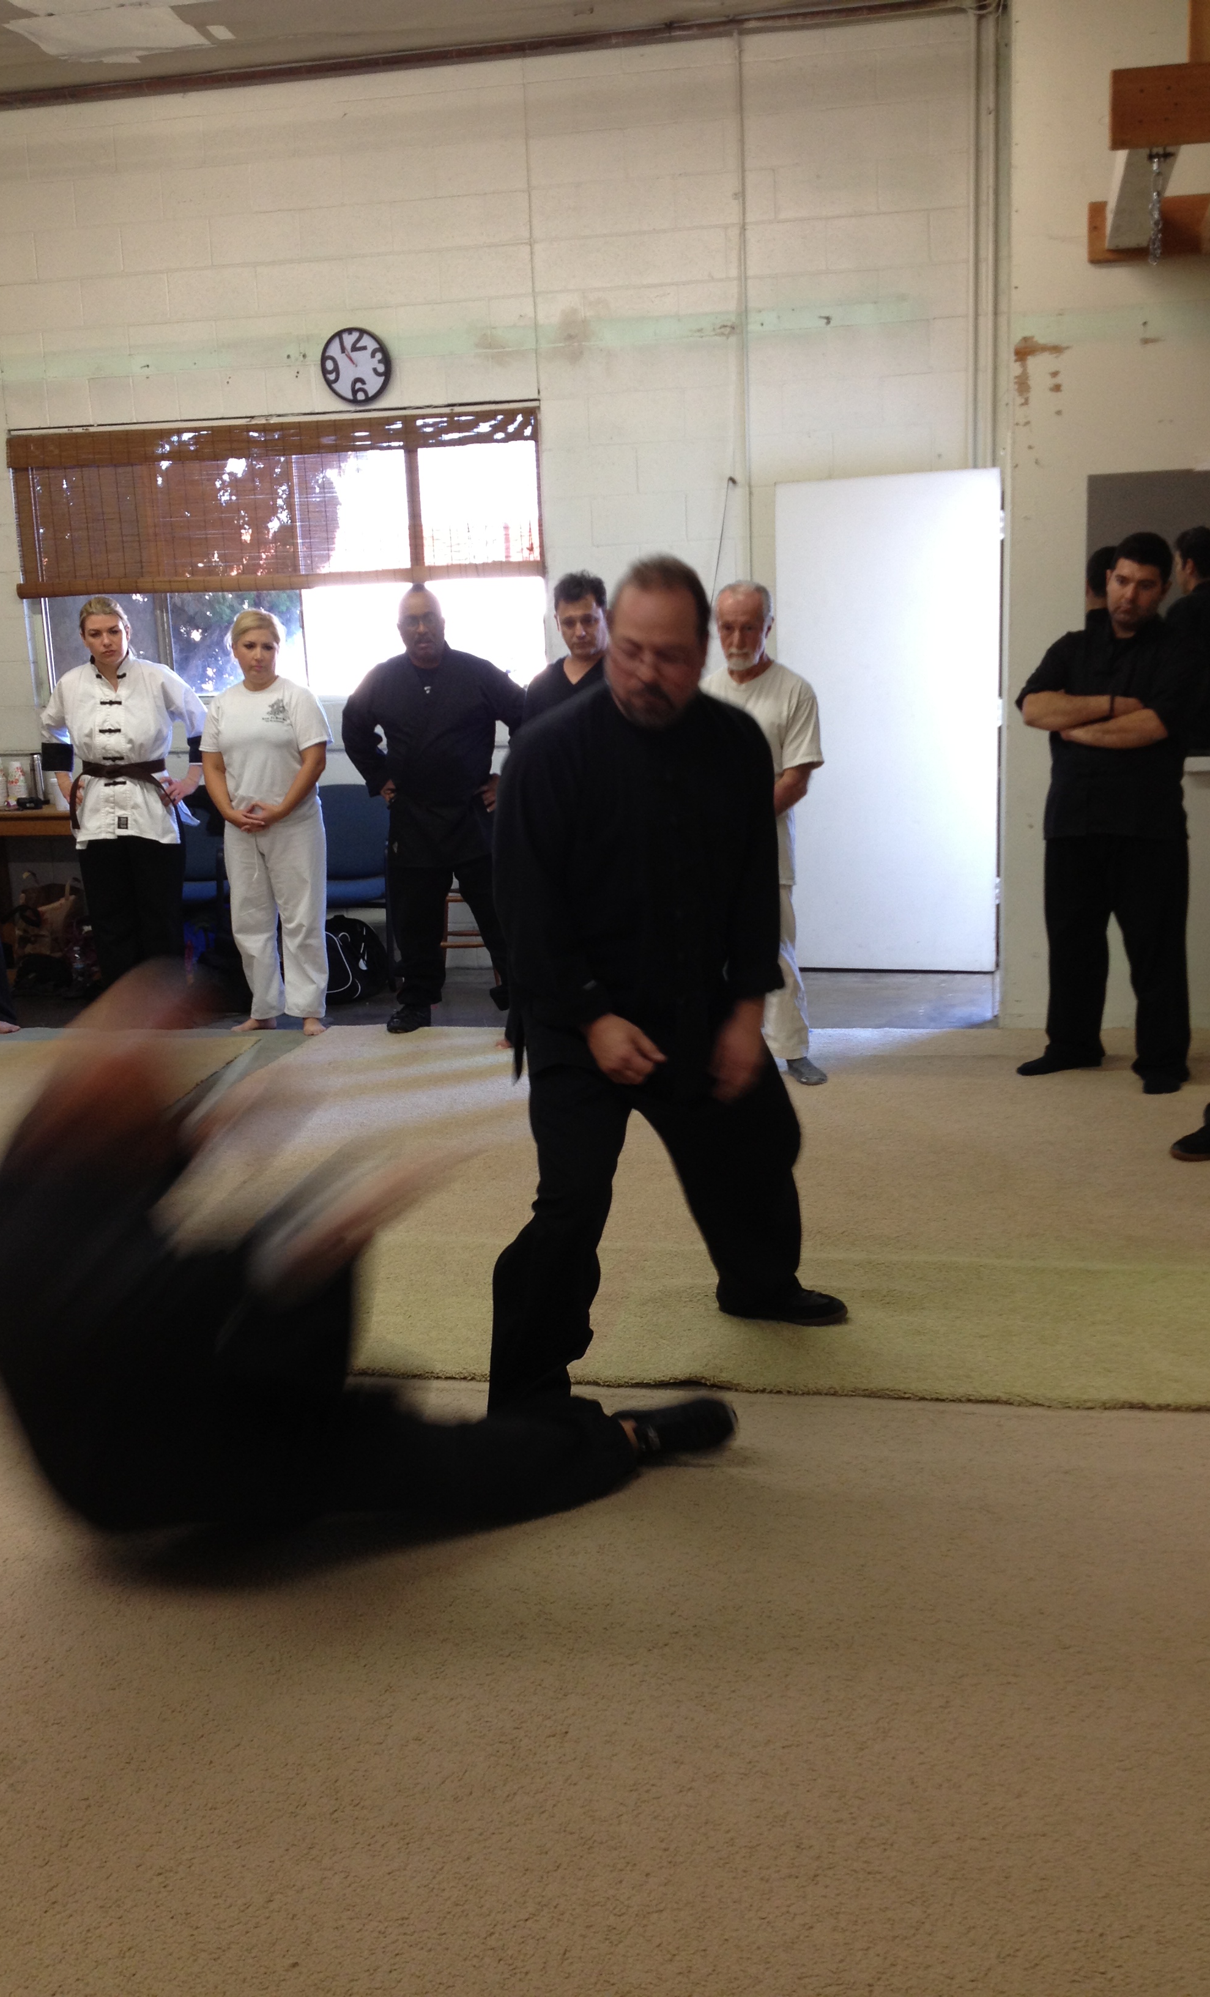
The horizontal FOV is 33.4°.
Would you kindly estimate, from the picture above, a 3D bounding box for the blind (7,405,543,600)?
[{"bbox_3d":[-1.441,-2.127,8.694,2.440,0.730,0.080,1,12,14],"label":"blind"}]

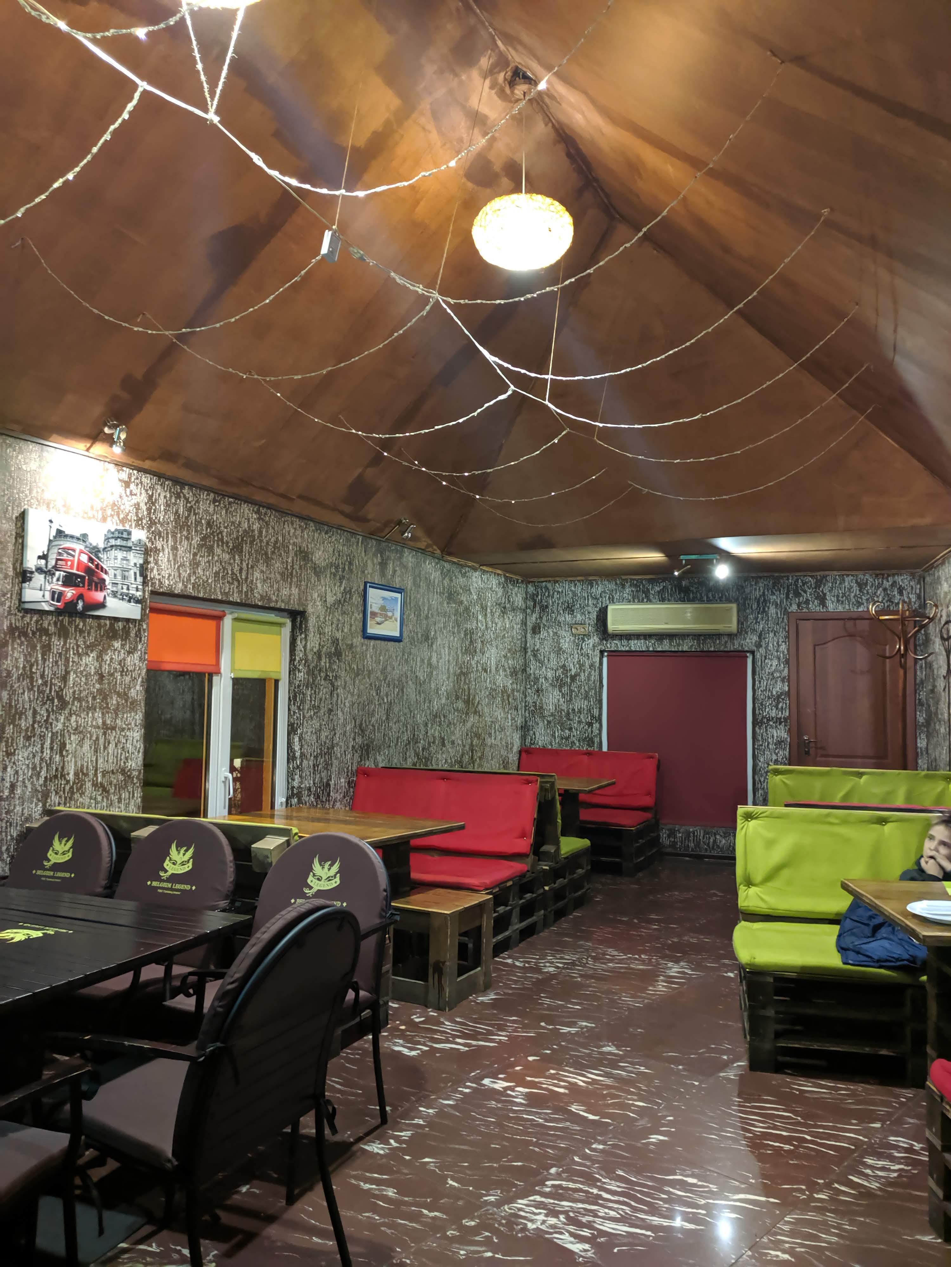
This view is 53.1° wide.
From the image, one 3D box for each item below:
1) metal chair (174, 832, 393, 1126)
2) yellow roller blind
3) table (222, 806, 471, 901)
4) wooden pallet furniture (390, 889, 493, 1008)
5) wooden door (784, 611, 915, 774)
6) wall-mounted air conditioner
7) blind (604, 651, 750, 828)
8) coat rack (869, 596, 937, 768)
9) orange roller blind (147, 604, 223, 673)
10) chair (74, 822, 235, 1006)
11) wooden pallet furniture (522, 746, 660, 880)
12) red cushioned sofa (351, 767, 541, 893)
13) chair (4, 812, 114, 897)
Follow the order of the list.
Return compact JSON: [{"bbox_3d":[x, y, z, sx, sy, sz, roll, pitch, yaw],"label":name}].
[{"bbox_3d":[-0.643,1.103,2.968,0.600,0.890,0.630,-1,-4,24],"label":"metal chair"},{"bbox_3d":[-1.288,0.087,5.643,0.050,0.354,0.467,-1,-4,27],"label":"yellow roller blind"},{"bbox_3d":[-0.708,1.264,4.497,1.088,0.743,0.713,-2,-4,34],"label":"table"},{"bbox_3d":[-0.156,1.424,4.325,0.317,0.418,0.392,-1,-4,29],"label":"wooden pallet furniture"},{"bbox_3d":[3.020,0.856,7.654,0.951,2.052,0.100,-1,-4,23],"label":"wooden door"},{"bbox_3d":[1.699,-0.116,8.180,1.102,0.270,0.200,-1,-4,23],"label":"wall-mounted air conditioner"},{"bbox_3d":[1.750,0.921,8.342,1.234,1.504,0.060,0,-4,20],"label":"blind"},{"bbox_3d":[2.914,0.781,6.464,0.460,2.054,0.460,-1,-4,23],"label":"coat rack"},{"bbox_3d":[-1.558,0.036,5.127,0.050,0.349,0.563,-1,-4,27],"label":"orange roller blind"},{"bbox_3d":[-1.176,1.098,3.147,0.575,0.896,0.616,-1,-4,23],"label":"chair"},{"bbox_3d":[0.823,1.449,7.925,1.285,0.900,0.820,-1,-4,25],"label":"wooden pallet furniture"},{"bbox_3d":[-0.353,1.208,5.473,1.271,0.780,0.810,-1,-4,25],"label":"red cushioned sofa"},{"bbox_3d":[-1.721,1.119,3.461,0.590,0.890,0.630,-1,-4,23],"label":"chair"}]

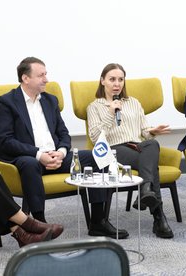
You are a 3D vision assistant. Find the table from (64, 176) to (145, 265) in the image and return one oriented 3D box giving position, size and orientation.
[{"bbox_3d":[0.072,0.506,6.027,0.495,0.500,0.495,-1,7,0],"label":"table"}]

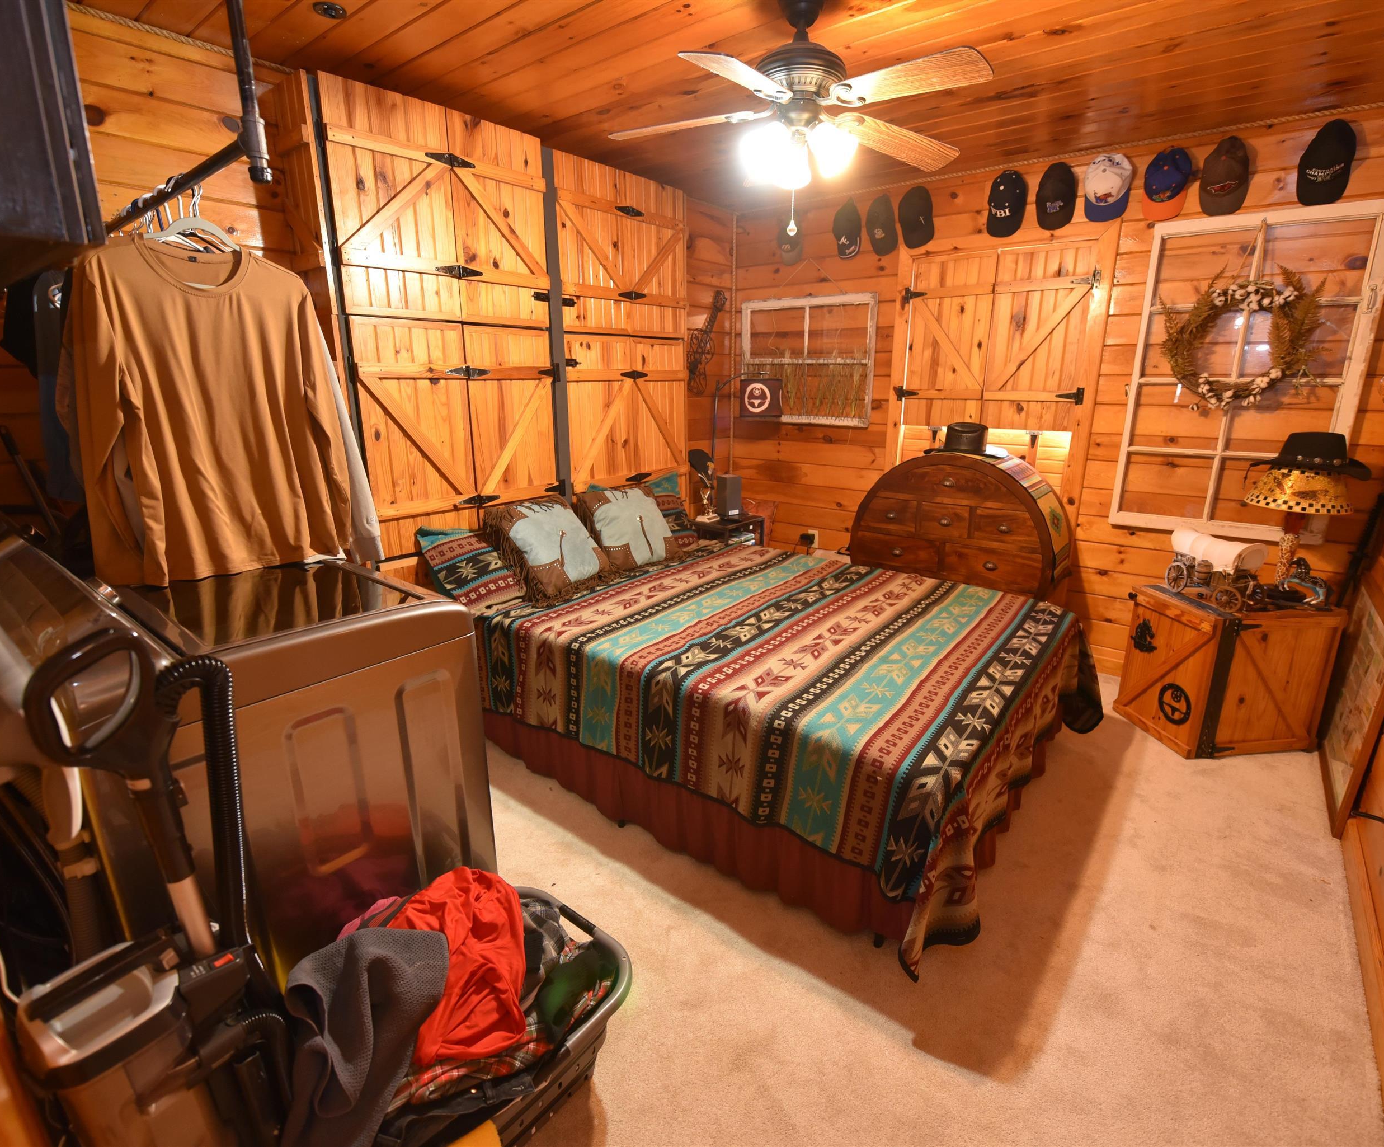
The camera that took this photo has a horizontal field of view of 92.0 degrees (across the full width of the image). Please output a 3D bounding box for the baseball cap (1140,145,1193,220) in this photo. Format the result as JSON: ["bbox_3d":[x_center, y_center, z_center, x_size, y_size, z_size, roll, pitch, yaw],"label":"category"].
[{"bbox_3d":[1.931,-1.598,2.734,0.178,0.272,0.120,13,21,38],"label":"baseball cap"}]

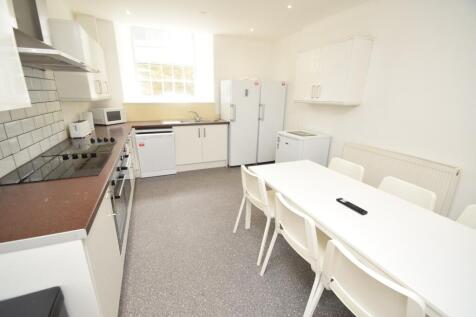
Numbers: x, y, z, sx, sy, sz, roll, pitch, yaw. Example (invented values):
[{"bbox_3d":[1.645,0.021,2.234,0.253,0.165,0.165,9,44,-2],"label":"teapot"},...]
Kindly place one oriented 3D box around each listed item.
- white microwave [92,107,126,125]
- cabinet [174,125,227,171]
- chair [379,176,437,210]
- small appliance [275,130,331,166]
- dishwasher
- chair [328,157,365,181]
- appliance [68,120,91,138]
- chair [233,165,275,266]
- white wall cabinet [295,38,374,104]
[{"bbox_3d":[-2.199,-0.732,3.400,0.320,0.260,0.420,7,18,19],"label":"white microwave"},{"bbox_3d":[-0.769,-0.258,4.030,1.010,0.870,0.580,-6,19,-23],"label":"cabinet"},{"bbox_3d":[1.038,0.601,1.494,0.530,0.800,0.470,-6,19,-23],"label":"chair"},{"bbox_3d":[1.032,0.019,3.279,0.560,0.850,0.600,-6,19,-23],"label":"small appliance"},{"bbox_3d":[-1.521,-0.168,3.728,0.600,0.850,0.600,-6,19,-23],"label":"dishwasher"},{"bbox_3d":[0.860,0.438,2.007,0.530,0.800,0.470,-6,19,-23],"label":"chair"},{"bbox_3d":[-1.860,-0.353,2.353,0.150,0.180,0.270,-6,19,-23],"label":"appliance"},{"bbox_3d":[0.305,0.460,1.905,0.530,0.800,0.470,-8,19,-26],"label":"chair"},{"bbox_3d":[1.364,-1.249,3.030,0.350,0.770,0.990,-6,19,-23],"label":"white wall cabinet"}]

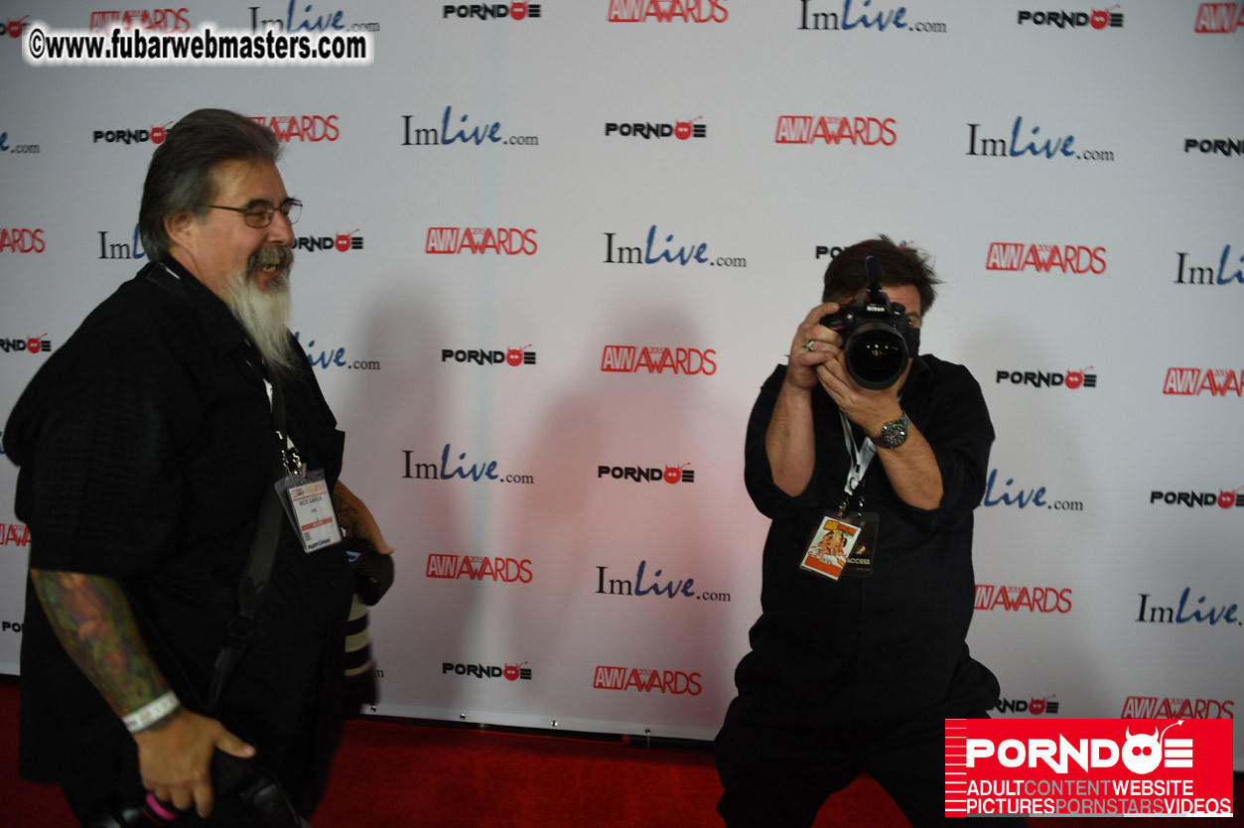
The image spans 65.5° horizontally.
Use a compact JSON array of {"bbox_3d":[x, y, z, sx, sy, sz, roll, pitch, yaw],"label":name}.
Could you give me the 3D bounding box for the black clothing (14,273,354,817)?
[{"bbox_3d":[-0.650,0.170,1.460,0.430,0.780,0.580,3,7,7],"label":"black clothing"}]

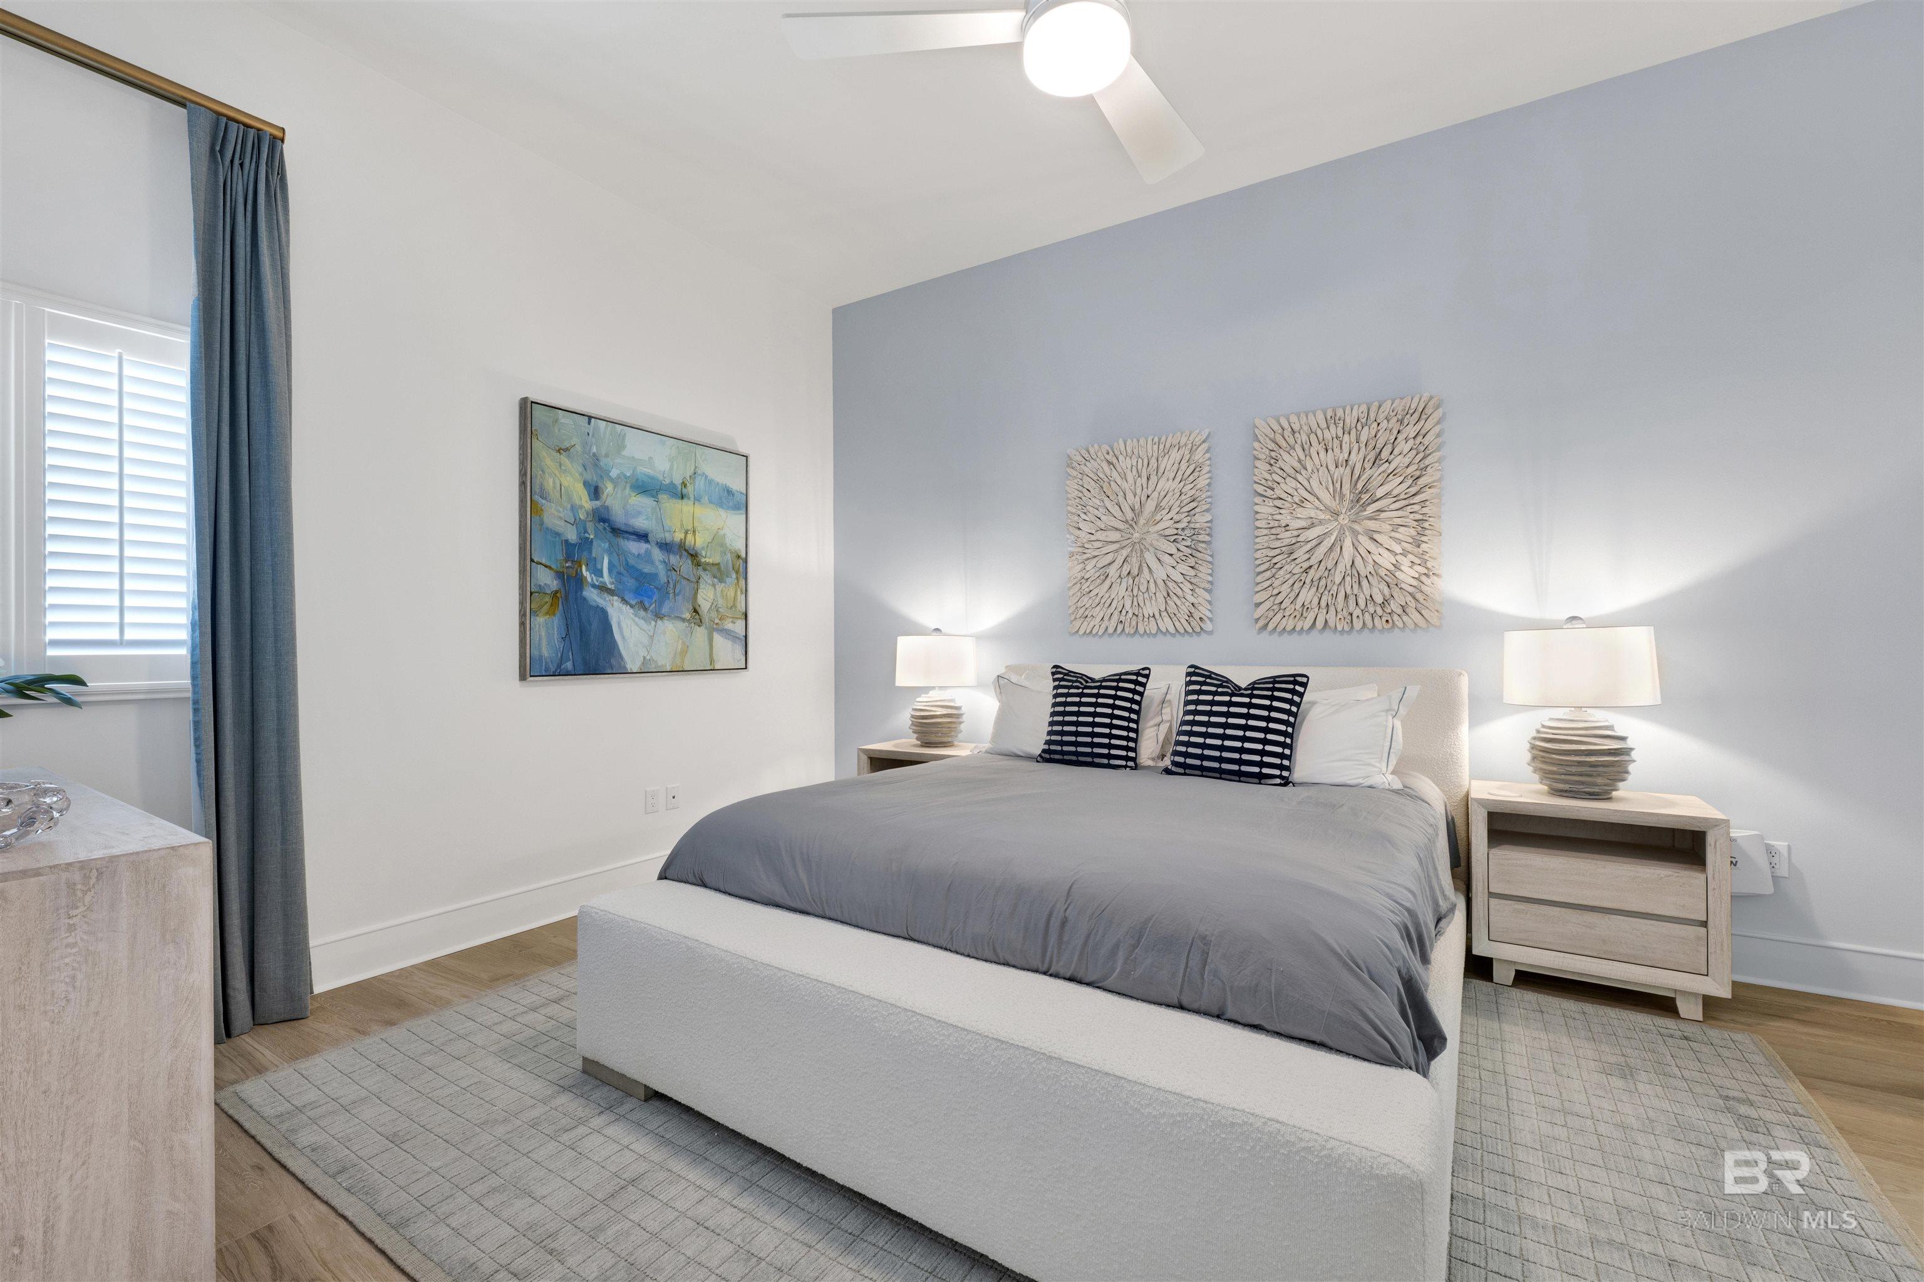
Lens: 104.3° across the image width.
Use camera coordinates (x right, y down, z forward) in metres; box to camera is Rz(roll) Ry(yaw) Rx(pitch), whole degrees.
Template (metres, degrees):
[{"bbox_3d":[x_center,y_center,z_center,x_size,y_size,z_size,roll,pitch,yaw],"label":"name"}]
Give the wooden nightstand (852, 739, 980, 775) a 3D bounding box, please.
[{"bbox_3d":[-0.154,0.883,3.975,0.660,0.637,0.410,0,0,30],"label":"wooden nightstand"}]

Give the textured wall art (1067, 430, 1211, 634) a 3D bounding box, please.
[{"bbox_3d":[0.855,-0.494,3.617,0.696,0.927,0.060,0,0,30],"label":"textured wall art"}]

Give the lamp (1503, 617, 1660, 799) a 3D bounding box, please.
[{"bbox_3d":[2.182,0.235,2.643,0.440,0.635,0.440,0,0,30],"label":"lamp"}]

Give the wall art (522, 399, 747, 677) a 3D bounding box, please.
[{"bbox_3d":[-1.488,-0.419,3.564,0.050,1.163,1.123,0,0,35],"label":"wall art"}]

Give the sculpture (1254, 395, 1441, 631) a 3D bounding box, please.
[{"bbox_3d":[1.618,-0.516,3.176,0.700,0.935,0.060,0,0,30],"label":"sculpture"}]

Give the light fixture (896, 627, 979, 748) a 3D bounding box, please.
[{"bbox_3d":[-0.132,0.252,3.979,0.440,0.625,0.440,0,0,0],"label":"light fixture"}]

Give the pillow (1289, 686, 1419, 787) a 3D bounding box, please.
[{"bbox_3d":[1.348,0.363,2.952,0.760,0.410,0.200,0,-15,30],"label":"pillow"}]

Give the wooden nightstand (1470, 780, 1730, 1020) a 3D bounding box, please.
[{"bbox_3d":[2.173,0.871,2.635,0.662,0.637,0.410,0,0,30],"label":"wooden nightstand"}]

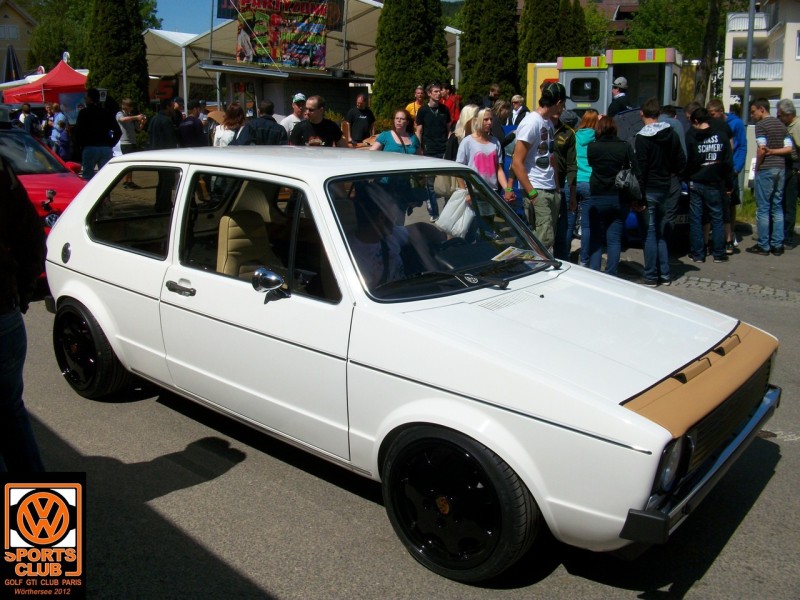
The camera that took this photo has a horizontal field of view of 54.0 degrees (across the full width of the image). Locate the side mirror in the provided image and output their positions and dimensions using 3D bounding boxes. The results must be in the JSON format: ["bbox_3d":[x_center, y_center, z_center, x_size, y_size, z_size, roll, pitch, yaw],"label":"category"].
[{"bbox_3d":[-0.515,-0.045,3.098,0.150,0.157,0.122,14,18,35],"label":"side mirror"}]

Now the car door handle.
[{"bbox_3d":[-0.971,-0.050,3.488,0.195,0.046,0.045,14,18,35],"label":"car door handle"}]

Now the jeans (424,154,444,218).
[{"bbox_3d":[0.461,-1.515,10.350,0.350,0.920,0.280,-2,8,-12],"label":"jeans"}]

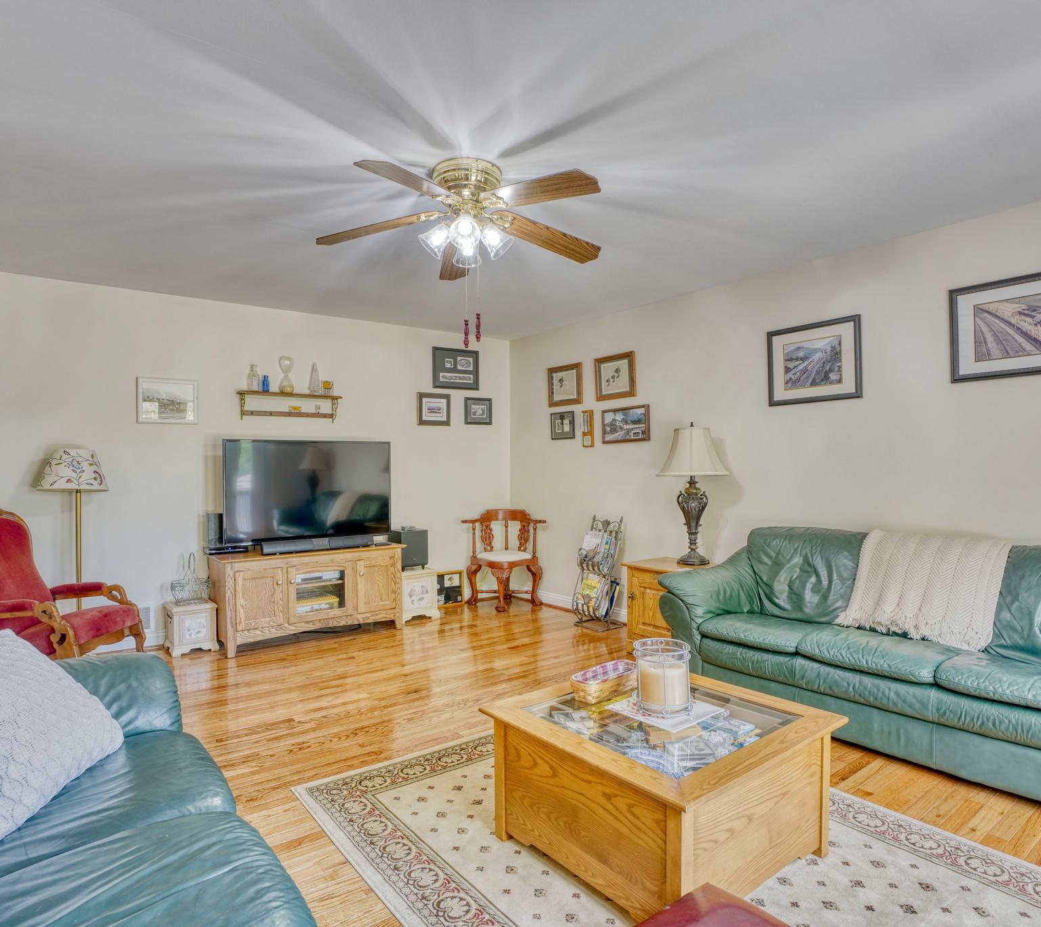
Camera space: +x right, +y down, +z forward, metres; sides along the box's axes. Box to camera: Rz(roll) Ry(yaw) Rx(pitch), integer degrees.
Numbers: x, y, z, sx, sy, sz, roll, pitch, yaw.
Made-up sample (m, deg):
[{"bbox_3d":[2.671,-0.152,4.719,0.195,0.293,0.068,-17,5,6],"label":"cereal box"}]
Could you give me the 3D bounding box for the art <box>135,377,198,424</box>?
[{"bbox_3d":[-2.309,-0.406,4.047,0.351,0.291,0.023,0,0,-36],"label":"art"}]

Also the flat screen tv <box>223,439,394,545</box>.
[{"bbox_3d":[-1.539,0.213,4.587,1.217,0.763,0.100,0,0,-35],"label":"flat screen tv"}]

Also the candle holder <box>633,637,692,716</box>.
[{"bbox_3d":[0.471,0.704,2.046,0.188,0.195,0.188,0,0,0],"label":"candle holder"}]

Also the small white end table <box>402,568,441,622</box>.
[{"bbox_3d":[-0.894,1.069,5.028,0.370,0.380,0.320,0,0,-35],"label":"small white end table"}]

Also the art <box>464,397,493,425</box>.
[{"bbox_3d":[-0.384,-0.479,5.709,0.303,0.246,0.025,0,0,-35],"label":"art"}]

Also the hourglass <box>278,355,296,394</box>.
[{"bbox_3d":[-1.669,-0.635,4.412,0.101,0.262,0.101,0,0,-36],"label":"hourglass"}]

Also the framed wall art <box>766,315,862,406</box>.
[{"bbox_3d":[1.718,-0.590,3.638,0.030,0.466,0.556,0,0,-39],"label":"framed wall art"}]

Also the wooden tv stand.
[{"bbox_3d":[-1.525,0.944,4.512,1.300,0.630,0.480,0,0,-35],"label":"wooden tv stand"}]

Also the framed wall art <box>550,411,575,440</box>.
[{"bbox_3d":[0.345,-0.304,5.007,0.021,0.223,0.294,0,0,-36],"label":"framed wall art"}]

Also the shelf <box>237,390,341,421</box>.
[{"bbox_3d":[-1.756,-0.416,4.699,0.761,0.206,0.135,0,0,-35],"label":"shelf"}]

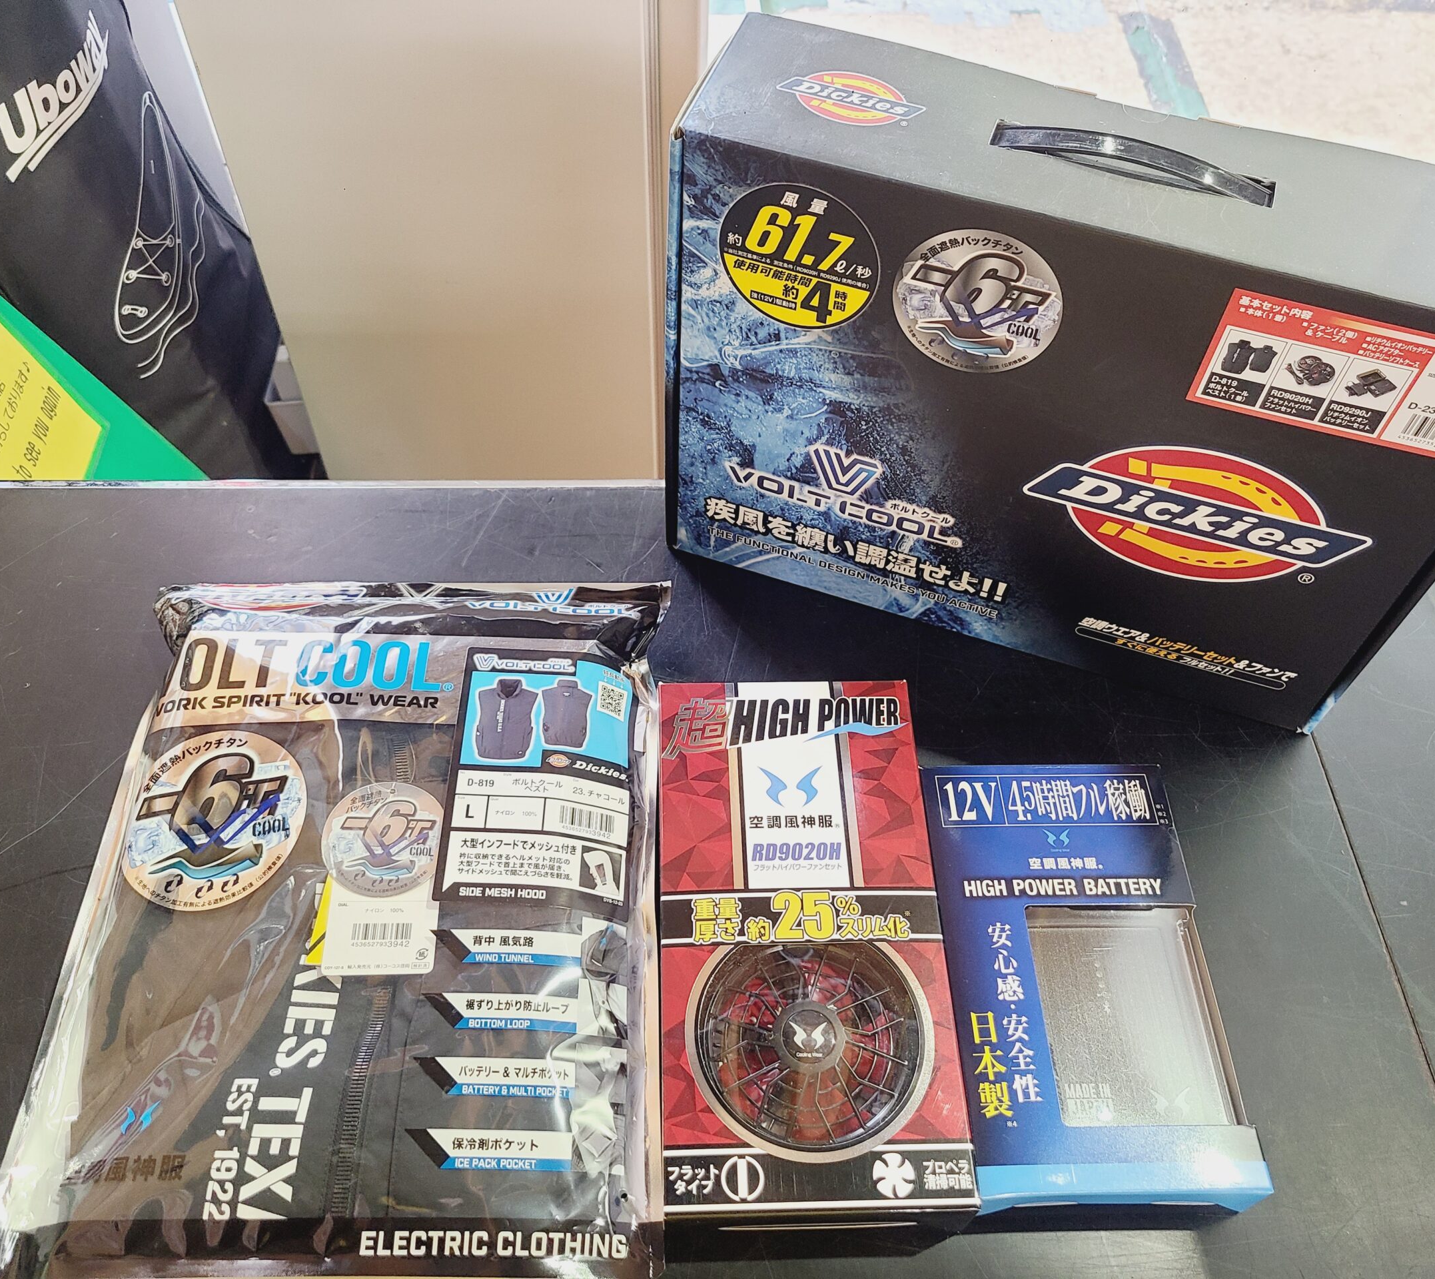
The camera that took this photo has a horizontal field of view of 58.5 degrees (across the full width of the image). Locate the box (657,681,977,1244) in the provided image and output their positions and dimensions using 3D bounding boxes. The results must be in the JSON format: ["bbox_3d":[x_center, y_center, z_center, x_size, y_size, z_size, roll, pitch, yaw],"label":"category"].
[{"bbox_3d":[0.039,0.144,0.626,0.131,0.048,0.265,0,54,-2],"label":"box"}]

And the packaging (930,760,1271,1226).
[{"bbox_3d":[0.170,0.163,0.621,0.126,0.041,0.210,0,54,-2],"label":"packaging"}]

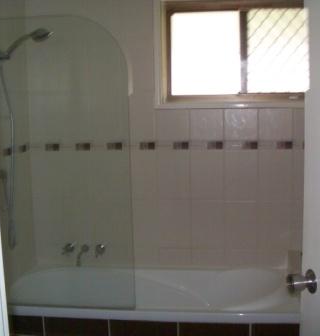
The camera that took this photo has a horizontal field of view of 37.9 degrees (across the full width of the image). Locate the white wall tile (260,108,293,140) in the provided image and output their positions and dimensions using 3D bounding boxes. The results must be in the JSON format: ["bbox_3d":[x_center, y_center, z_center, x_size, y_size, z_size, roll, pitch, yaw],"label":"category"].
[{"bbox_3d":[0.677,-0.253,2.720,0.200,0.180,0.010,0,5,7],"label":"white wall tile"}]

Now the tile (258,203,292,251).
[{"bbox_3d":[0.686,0.344,2.771,0.200,0.298,0.010,0,5,7],"label":"tile"}]

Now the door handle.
[{"bbox_3d":[0.360,0.294,1.196,0.066,0.062,0.062,-2,5,-8],"label":"door handle"}]

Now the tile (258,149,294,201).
[{"bbox_3d":[0.679,0.040,2.750,0.200,0.300,0.010,0,7,6],"label":"tile"}]

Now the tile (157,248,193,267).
[{"bbox_3d":[0.090,0.543,2.869,0.200,0.110,0.010,0,7,6],"label":"tile"}]

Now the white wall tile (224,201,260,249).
[{"bbox_3d":[0.485,0.339,2.806,0.200,0.300,0.010,0,7,6],"label":"white wall tile"}]

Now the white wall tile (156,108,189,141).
[{"bbox_3d":[0.078,-0.254,2.772,0.200,0.188,0.010,0,7,6],"label":"white wall tile"}]

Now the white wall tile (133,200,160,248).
[{"bbox_3d":[-0.115,0.347,2.868,0.200,0.298,0.010,0,5,7],"label":"white wall tile"}]

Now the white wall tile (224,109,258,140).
[{"bbox_3d":[0.476,-0.256,2.733,0.200,0.188,0.010,0,7,6],"label":"white wall tile"}]

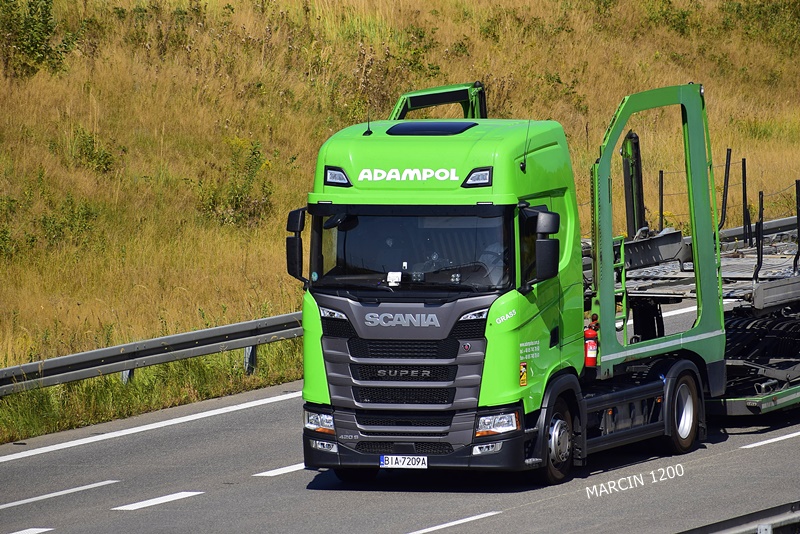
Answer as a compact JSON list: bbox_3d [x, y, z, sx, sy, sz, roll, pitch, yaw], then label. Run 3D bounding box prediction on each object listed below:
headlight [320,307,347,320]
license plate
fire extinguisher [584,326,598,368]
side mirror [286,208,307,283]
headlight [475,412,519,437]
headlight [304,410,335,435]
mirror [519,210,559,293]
[{"bbox_3d":[-0.683,0.472,75.367,0.310,0.150,0.100,1,4,25],"label":"headlight"},{"bbox_3d":[0.040,1.993,75.048,0.520,0.114,0.020,0,4,22],"label":"license plate"},{"bbox_3d":[2.002,0.849,76.929,0.140,0.440,0.140,-1,3,-6],"label":"fire extinguisher"},{"bbox_3d":[-1.077,-0.218,75.965,0.270,0.780,0.220,0,4,22],"label":"side mirror"},{"bbox_3d":[1.004,1.612,74.875,0.420,0.240,0.220,0,3,12],"label":"headlight"},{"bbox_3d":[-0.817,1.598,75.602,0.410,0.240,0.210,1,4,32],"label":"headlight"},{"bbox_3d":[1.438,-0.166,74.930,0.320,0.860,0.260,0,4,22],"label":"mirror"}]

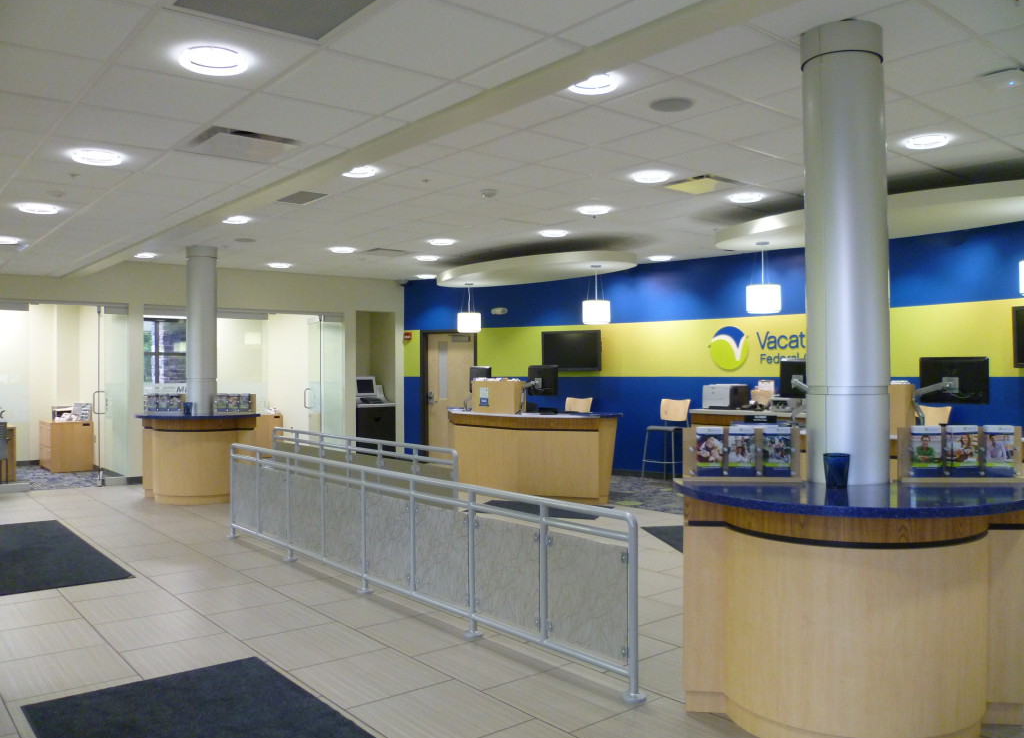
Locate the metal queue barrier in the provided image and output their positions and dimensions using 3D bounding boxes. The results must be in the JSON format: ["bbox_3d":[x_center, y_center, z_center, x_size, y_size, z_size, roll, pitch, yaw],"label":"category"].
[{"bbox_3d":[-1.053,1.154,5.989,0.110,0.900,5.281,0,0,-39],"label":"metal queue barrier"}]

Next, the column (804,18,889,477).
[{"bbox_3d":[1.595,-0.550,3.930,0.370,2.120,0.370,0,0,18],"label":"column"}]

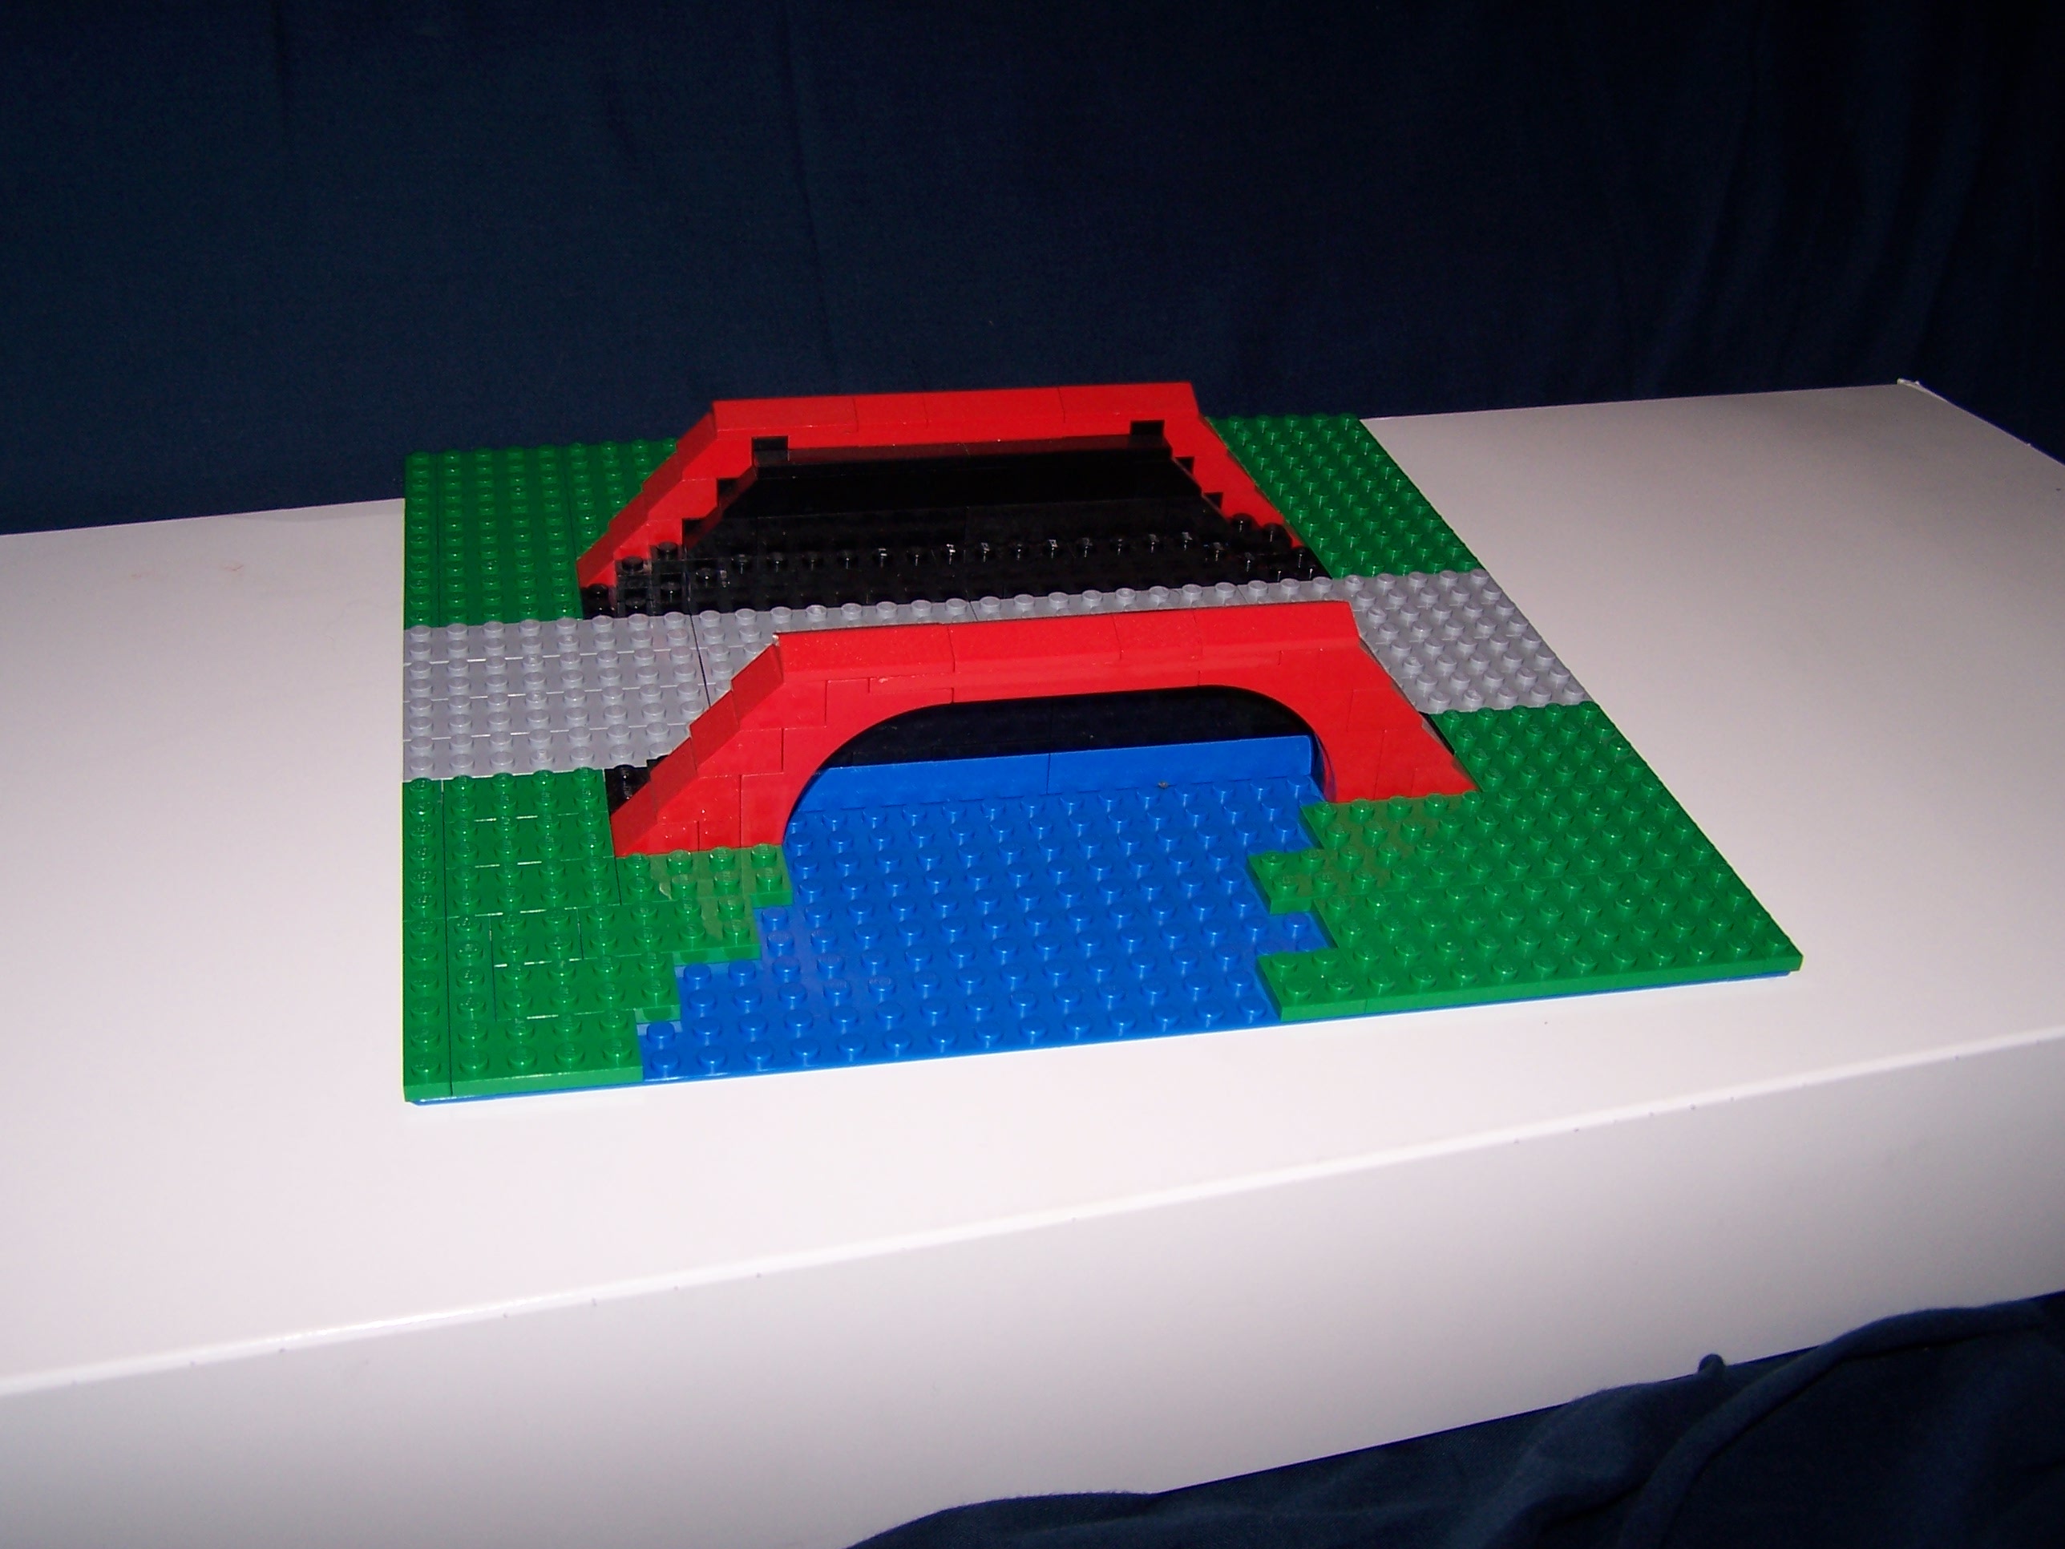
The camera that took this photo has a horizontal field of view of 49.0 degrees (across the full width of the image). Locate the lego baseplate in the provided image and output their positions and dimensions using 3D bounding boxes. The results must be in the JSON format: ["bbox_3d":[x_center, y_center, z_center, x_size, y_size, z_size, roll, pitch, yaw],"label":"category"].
[{"bbox_3d":[-0.006,-0.040,0.499,0.256,0.046,0.256,-4,32,-13],"label":"lego baseplate"}]

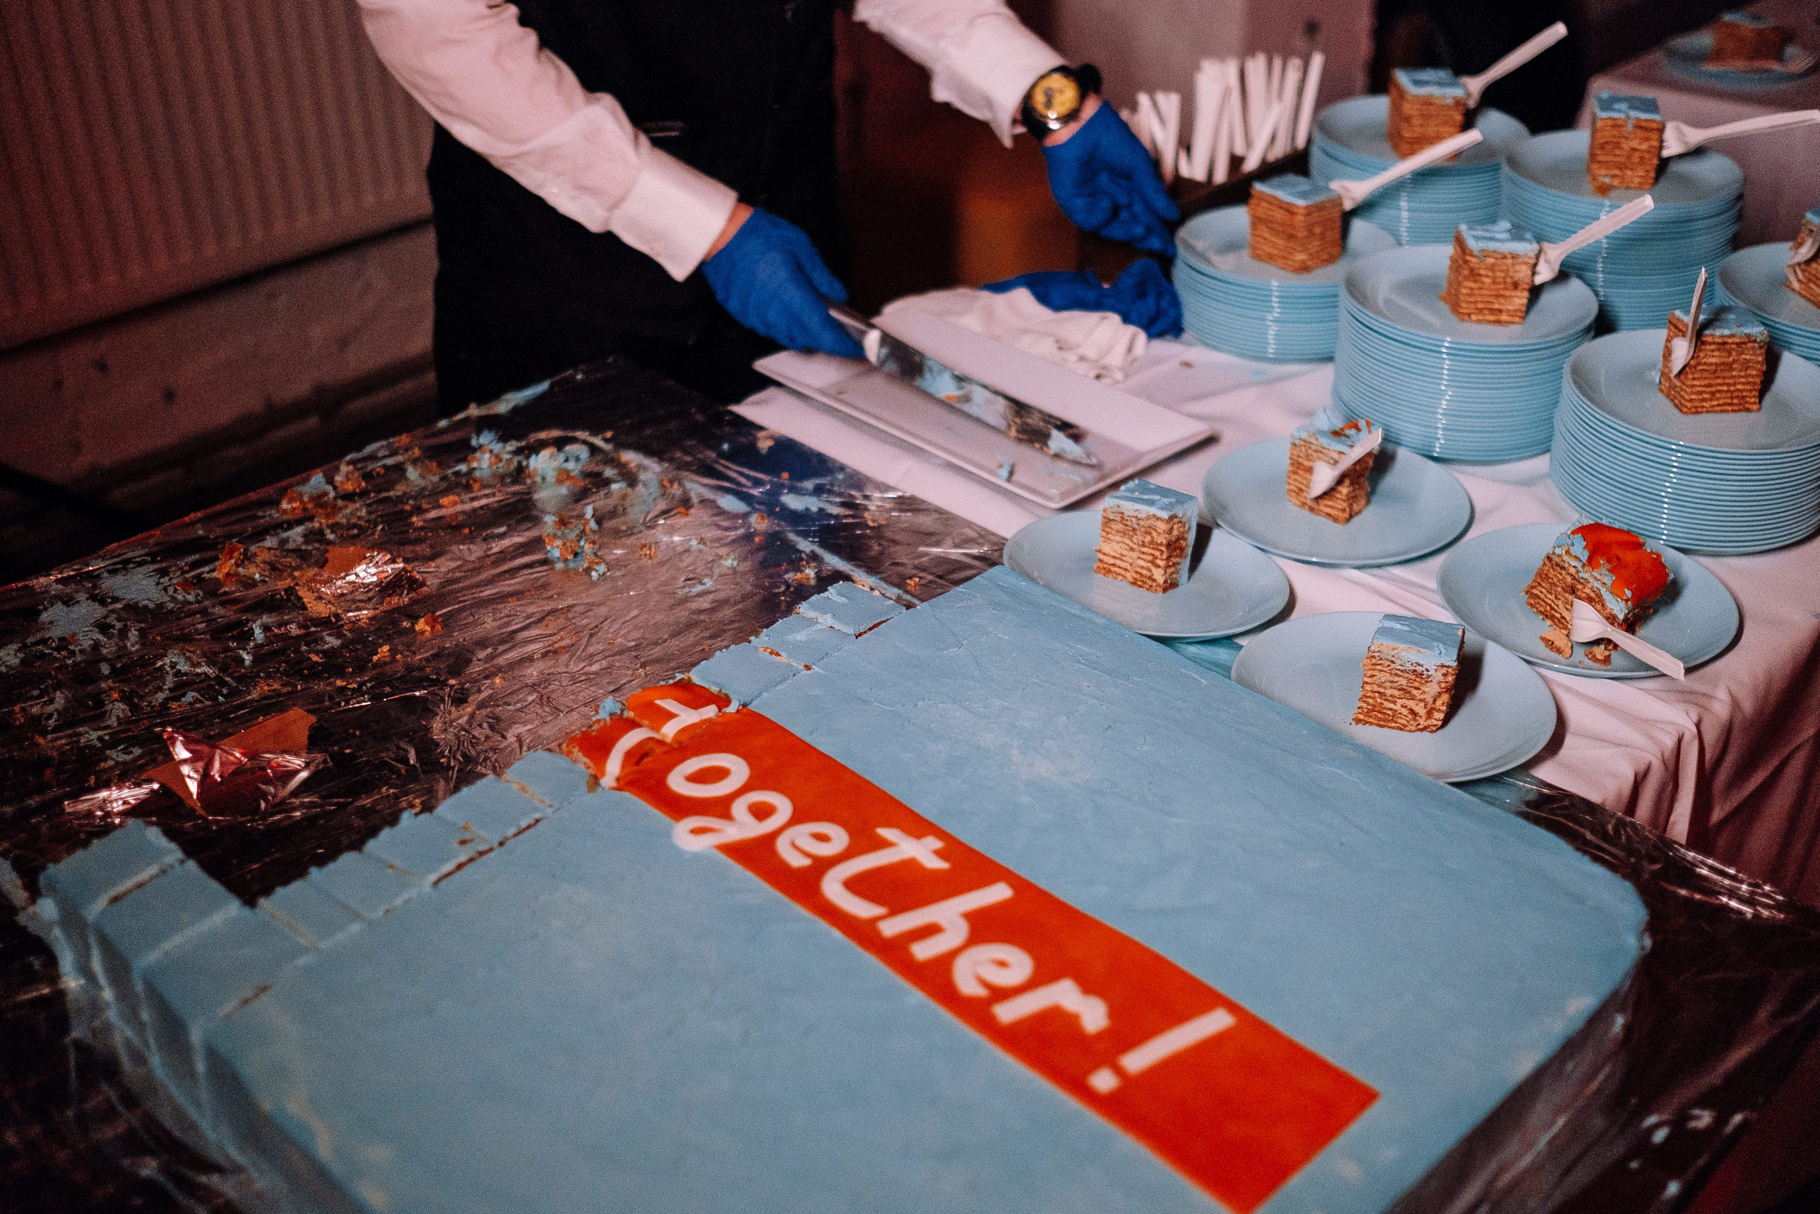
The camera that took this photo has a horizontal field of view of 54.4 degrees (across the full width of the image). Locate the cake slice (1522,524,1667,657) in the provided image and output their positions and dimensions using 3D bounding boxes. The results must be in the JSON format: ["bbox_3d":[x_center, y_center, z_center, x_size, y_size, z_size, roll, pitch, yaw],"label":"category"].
[{"bbox_3d":[0.451,-0.008,1.168,0.042,0.054,0.064,-30,56,-25],"label":"cake slice"}]

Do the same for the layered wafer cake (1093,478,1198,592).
[{"bbox_3d":[0.158,-0.046,1.183,0.050,0.057,0.041,19,29,30],"label":"layered wafer cake"}]

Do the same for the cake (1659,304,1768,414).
[{"bbox_3d":[0.553,-0.169,1.217,0.049,0.058,0.049,-1,33,0],"label":"cake"}]

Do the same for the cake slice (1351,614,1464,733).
[{"bbox_3d":[0.296,0.040,1.048,0.048,0.053,0.046,13,33,18],"label":"cake slice"}]

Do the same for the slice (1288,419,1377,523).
[{"bbox_3d":[0.311,-0.100,1.304,0.038,0.053,0.048,-29,42,-36],"label":"slice"}]

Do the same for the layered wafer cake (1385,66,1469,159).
[{"bbox_3d":[0.443,-0.421,1.519,0.048,0.059,0.054,1,33,2],"label":"layered wafer cake"}]

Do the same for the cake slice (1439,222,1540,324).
[{"bbox_3d":[0.436,-0.248,1.331,0.045,0.060,0.048,-1,33,-1],"label":"cake slice"}]

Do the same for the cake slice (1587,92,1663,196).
[{"bbox_3d":[0.596,-0.388,1.480,0.049,0.060,0.053,8,34,13],"label":"cake slice"}]

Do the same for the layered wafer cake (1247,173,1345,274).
[{"bbox_3d":[0.339,-0.336,1.555,0.048,0.065,0.061,-21,38,-28],"label":"layered wafer cake"}]

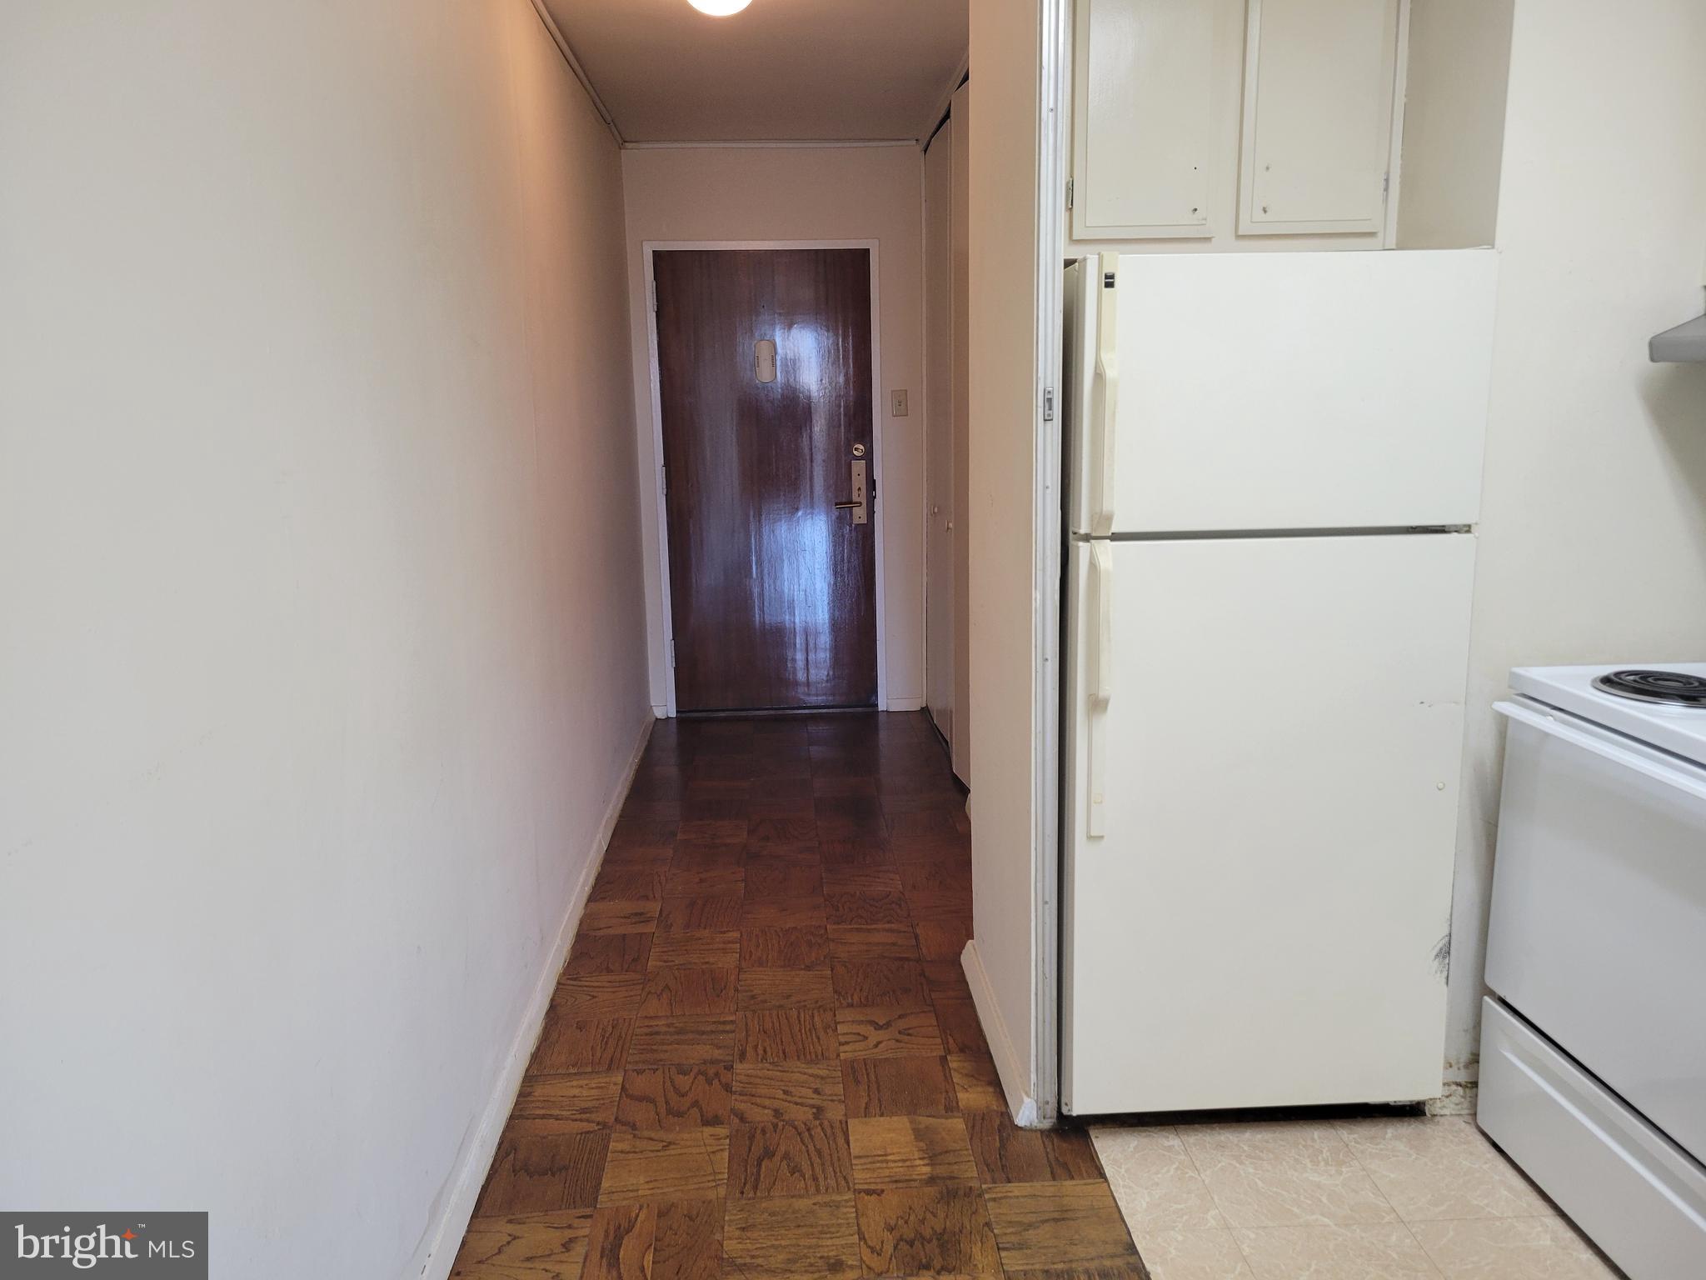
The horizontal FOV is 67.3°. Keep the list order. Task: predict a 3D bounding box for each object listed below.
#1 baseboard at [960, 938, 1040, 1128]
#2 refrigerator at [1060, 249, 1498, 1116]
[{"bbox_3d":[0.319,0.866,2.911,0.037,0.060,0.755,-2,11,-3],"label":"baseboard"},{"bbox_3d":[0.743,0.093,2.643,0.719,1.665,0.740,-2,11,-3],"label":"refrigerator"}]

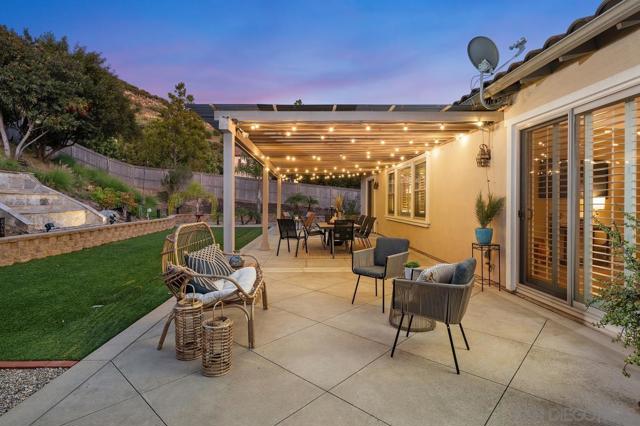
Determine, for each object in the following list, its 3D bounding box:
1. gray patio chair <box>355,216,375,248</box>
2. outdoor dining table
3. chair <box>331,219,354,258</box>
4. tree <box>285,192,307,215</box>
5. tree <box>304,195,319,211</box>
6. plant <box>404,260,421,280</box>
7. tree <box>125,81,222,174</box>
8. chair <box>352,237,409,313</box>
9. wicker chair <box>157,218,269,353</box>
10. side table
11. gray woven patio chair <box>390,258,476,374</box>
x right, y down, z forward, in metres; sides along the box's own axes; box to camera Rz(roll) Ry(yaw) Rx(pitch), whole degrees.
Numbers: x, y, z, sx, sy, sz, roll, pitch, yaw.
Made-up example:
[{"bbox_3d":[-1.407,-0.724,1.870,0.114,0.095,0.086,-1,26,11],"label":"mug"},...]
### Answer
[{"bbox_3d":[1.180,0.558,8.670,0.600,0.930,0.580,0,2,-3],"label":"gray patio chair"},{"bbox_3d":[0.440,0.648,8.673,1.000,0.750,2.000,0,2,-3],"label":"outdoor dining table"},{"bbox_3d":[0.500,0.557,7.315,0.550,0.880,0.660,0,2,-2],"label":"chair"},{"bbox_3d":[-1.250,-0.393,16.497,1.200,1.300,1.200,0,2,0],"label":"tree"},{"bbox_3d":[-0.520,-0.489,19.994,0.950,1.250,0.950,0,2,-3],"label":"tree"},{"bbox_3d":[1.000,0.617,3.470,0.160,0.220,0.160,0,2,-3],"label":"plant"},{"bbox_3d":[-11.900,-6.240,25.826,7.200,8.100,7.000,0,2,-3],"label":"tree"},{"bbox_3d":[0.790,0.757,4.164,0.580,0.800,0.610,2,2,44],"label":"chair"},{"bbox_3d":[-1.050,0.678,3.417,0.900,1.080,1.120,0,2,-3],"label":"wicker chair"},{"bbox_3d":[2.490,0.813,4.806,0.290,0.650,0.290,0,2,-3],"label":"side table"},{"bbox_3d":[1.000,0.824,2.811,0.610,0.830,0.580,1,2,30],"label":"gray woven patio chair"}]

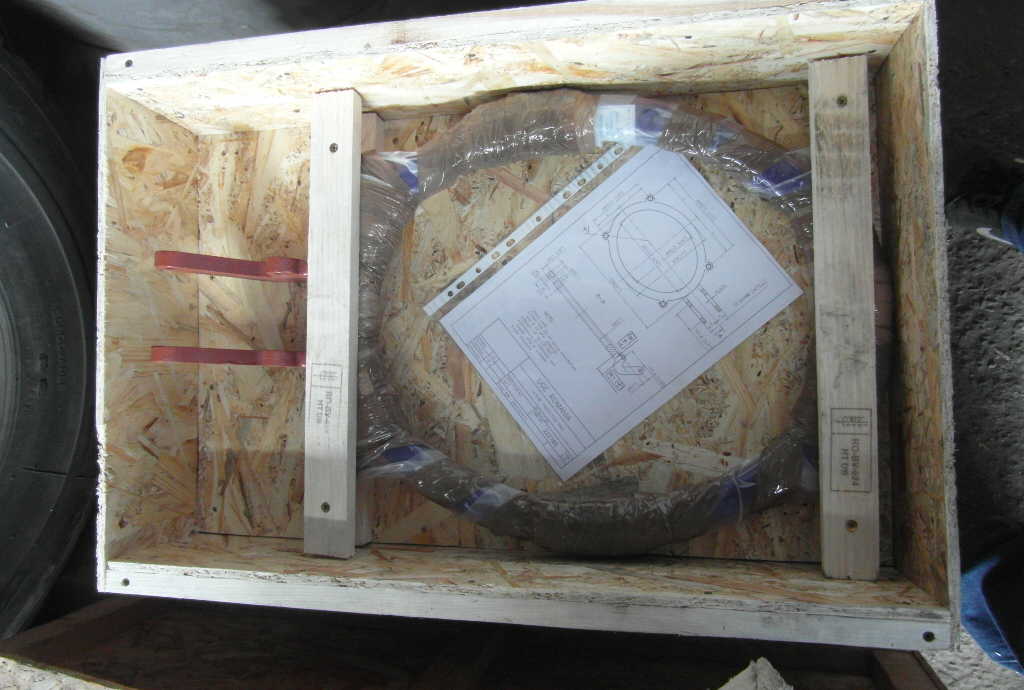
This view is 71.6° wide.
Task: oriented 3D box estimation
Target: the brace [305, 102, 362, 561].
[{"bbox_3d":[-0.176,-0.024,0.702,0.045,0.021,0.454,-1,87,12],"label":"brace"}]

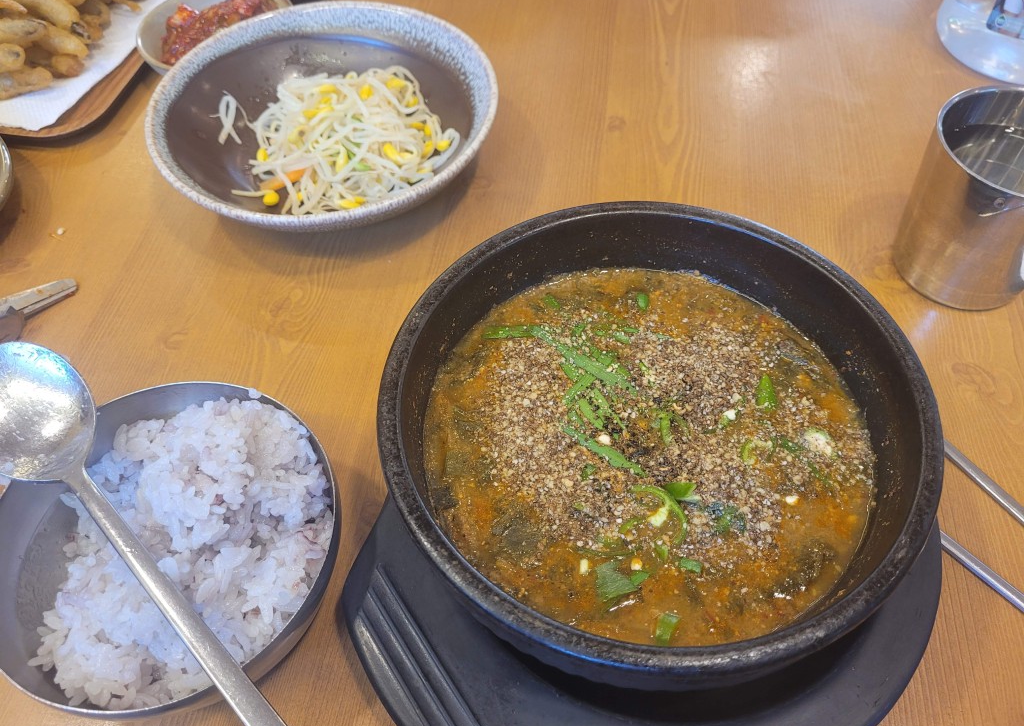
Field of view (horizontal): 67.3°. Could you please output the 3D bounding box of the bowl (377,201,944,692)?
[{"bbox_3d":[0.043,0.027,0.260,0.166,0.070,0.166,0,54,0],"label":"bowl"}]

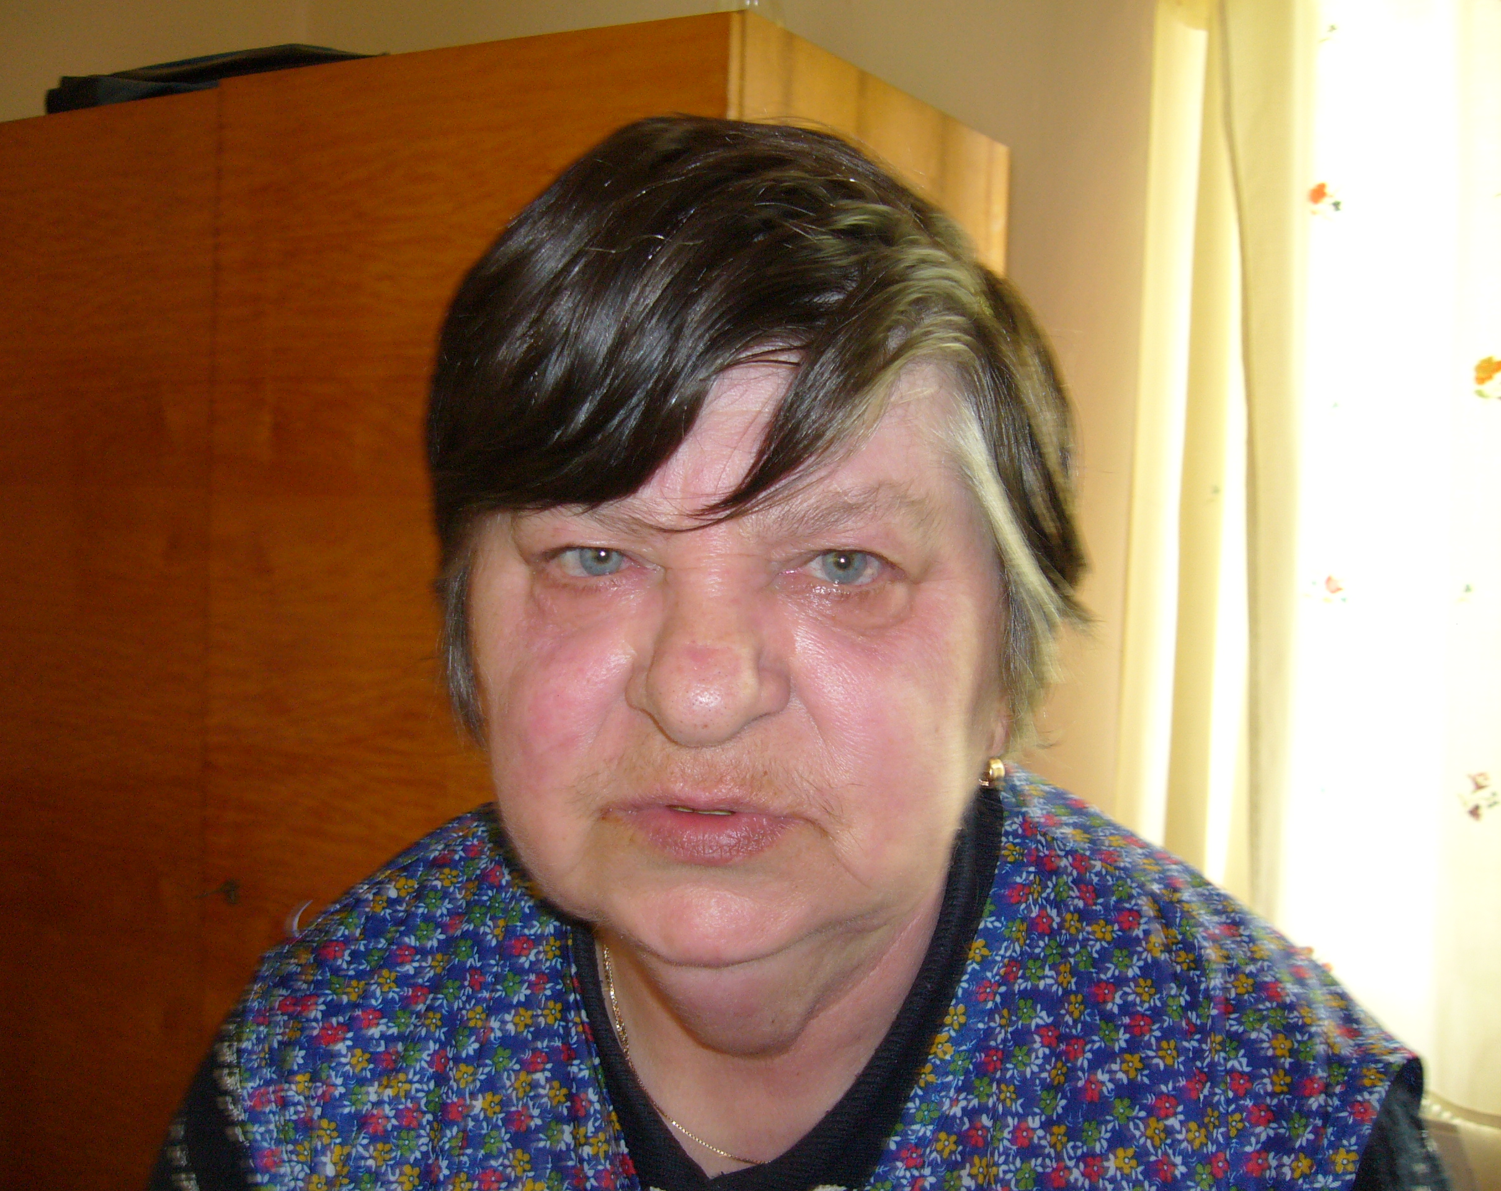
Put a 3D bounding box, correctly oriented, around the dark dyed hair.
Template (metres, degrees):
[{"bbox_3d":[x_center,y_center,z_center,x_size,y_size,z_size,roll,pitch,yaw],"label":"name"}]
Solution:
[{"bbox_3d":[0.003,-0.048,0.495,0.195,0.195,0.205,2,1,6],"label":"dark dyed hair"}]

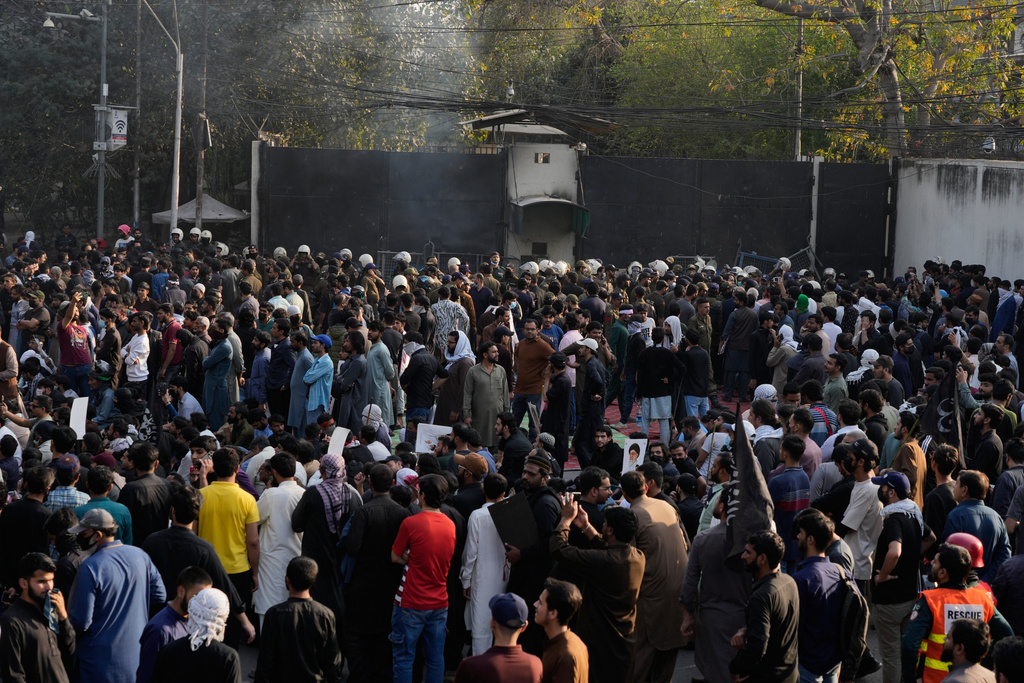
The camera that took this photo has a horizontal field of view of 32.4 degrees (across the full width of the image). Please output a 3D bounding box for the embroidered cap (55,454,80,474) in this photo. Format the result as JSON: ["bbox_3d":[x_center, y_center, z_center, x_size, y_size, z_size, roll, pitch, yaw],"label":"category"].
[{"bbox_3d":[-3.228,0.883,12.800,0.175,0.100,0.185,1,19,-2],"label":"embroidered cap"}]

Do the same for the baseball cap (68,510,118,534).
[{"bbox_3d":[-2.382,1.015,10.000,0.270,0.140,0.180,-4,6,-13],"label":"baseball cap"}]

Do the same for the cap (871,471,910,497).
[{"bbox_3d":[2.588,0.940,12.000,0.270,0.150,0.180,19,14,30],"label":"cap"}]

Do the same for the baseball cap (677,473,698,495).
[{"bbox_3d":[1.588,1.256,15.900,0.180,0.150,0.260,-1,16,-27],"label":"baseball cap"}]

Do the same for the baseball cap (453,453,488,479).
[{"bbox_3d":[-0.283,0.862,12.700,0.265,0.145,0.180,25,10,11],"label":"baseball cap"}]

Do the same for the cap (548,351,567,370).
[{"bbox_3d":[0.537,0.192,20.400,0.180,0.150,0.260,-3,24,-44],"label":"cap"}]

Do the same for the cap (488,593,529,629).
[{"bbox_3d":[-0.013,1.280,8.600,0.180,0.150,0.265,-1,17,-22],"label":"cap"}]

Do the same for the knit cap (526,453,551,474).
[{"bbox_3d":[0.188,0.847,12.300,0.175,0.110,0.190,4,2,0],"label":"knit cap"}]

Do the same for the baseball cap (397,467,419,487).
[{"bbox_3d":[-0.902,1.168,15.200,0.260,0.140,0.180,-1,2,42],"label":"baseball cap"}]

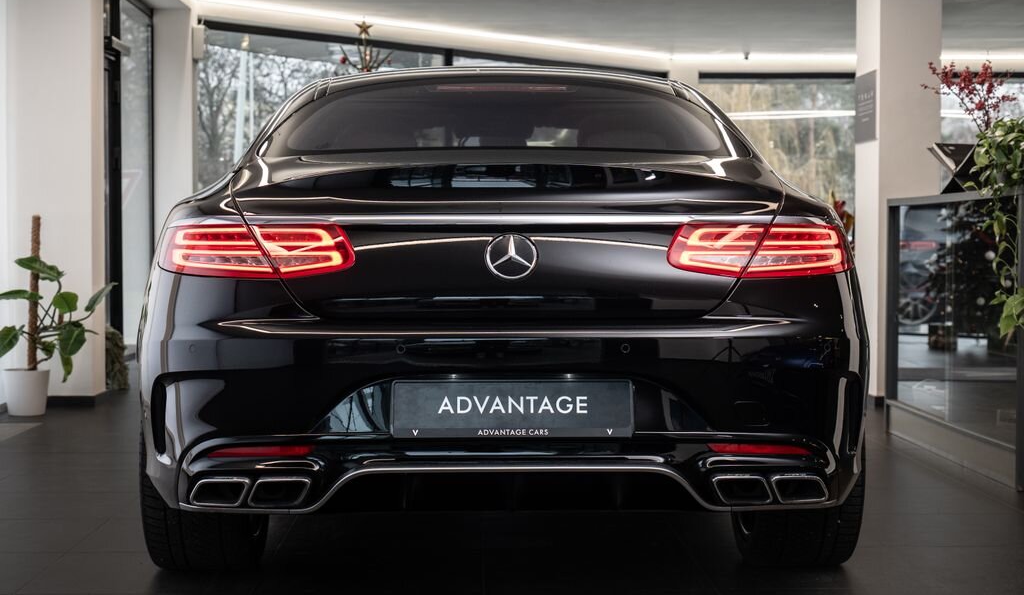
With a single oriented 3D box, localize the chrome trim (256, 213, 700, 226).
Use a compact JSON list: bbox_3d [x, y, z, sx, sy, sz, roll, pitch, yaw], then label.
[{"bbox_3d":[-0.038,-0.171,3.674,1.050,0.029,0.060,0,2,-1],"label":"chrome trim"}]

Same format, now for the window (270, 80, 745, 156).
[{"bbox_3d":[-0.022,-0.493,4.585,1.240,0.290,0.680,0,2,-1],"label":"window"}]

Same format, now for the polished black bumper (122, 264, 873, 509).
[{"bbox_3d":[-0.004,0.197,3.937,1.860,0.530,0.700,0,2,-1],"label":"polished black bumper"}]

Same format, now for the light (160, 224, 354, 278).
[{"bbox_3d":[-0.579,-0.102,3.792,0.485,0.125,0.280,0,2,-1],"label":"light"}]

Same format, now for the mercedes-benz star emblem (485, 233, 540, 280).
[{"bbox_3d":[0.003,-0.089,3.658,0.112,0.110,0.020,0,-18,-1],"label":"mercedes-benz star emblem"}]

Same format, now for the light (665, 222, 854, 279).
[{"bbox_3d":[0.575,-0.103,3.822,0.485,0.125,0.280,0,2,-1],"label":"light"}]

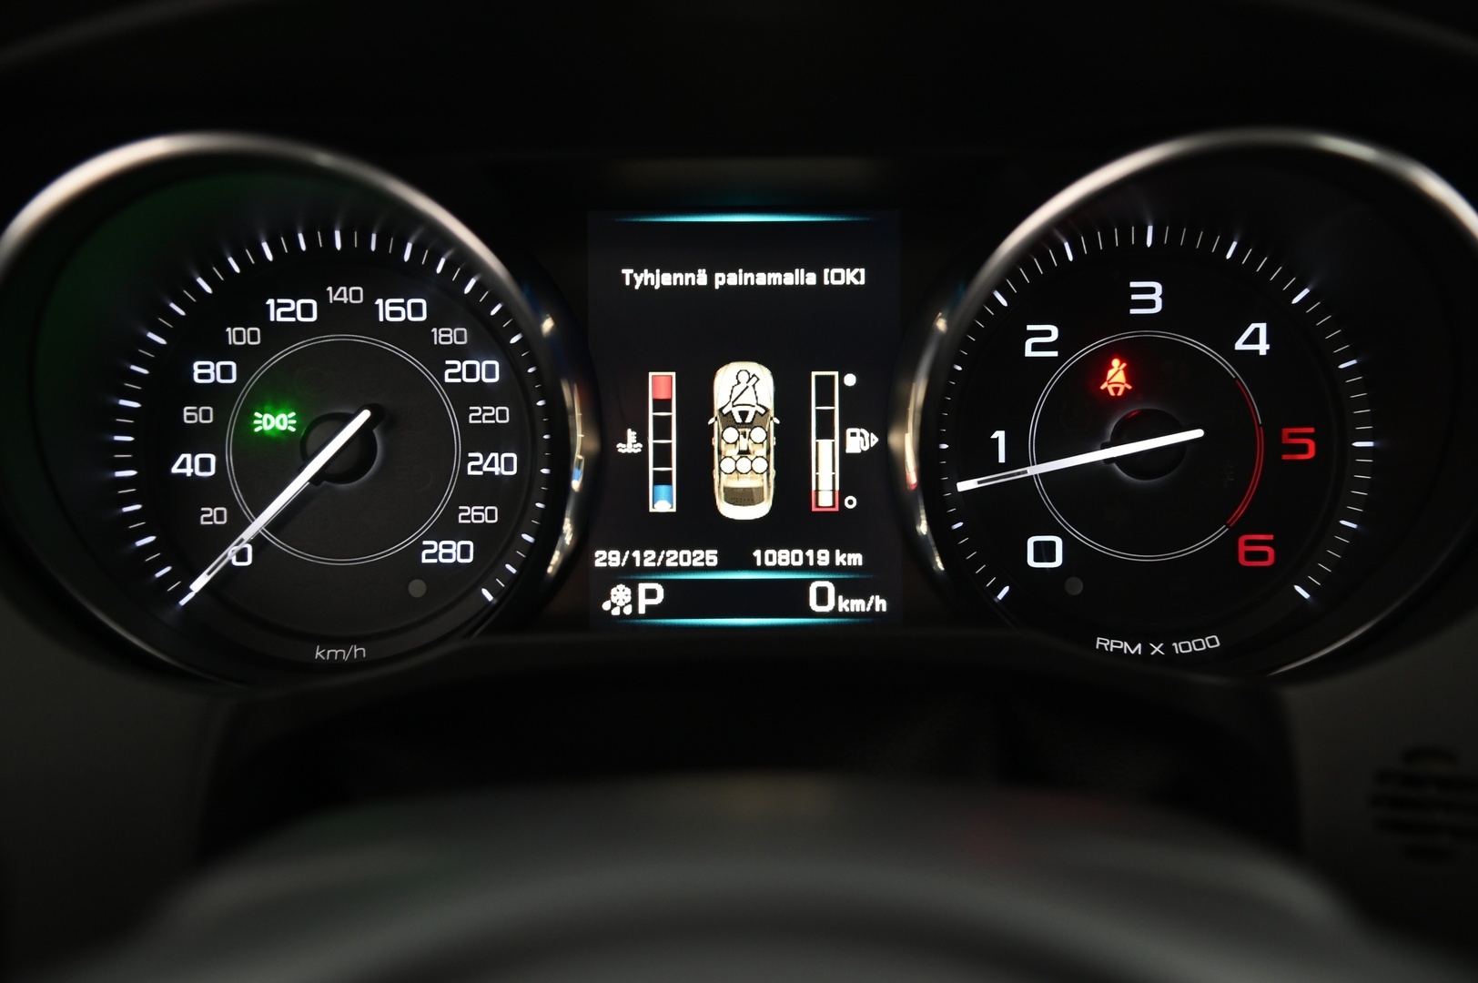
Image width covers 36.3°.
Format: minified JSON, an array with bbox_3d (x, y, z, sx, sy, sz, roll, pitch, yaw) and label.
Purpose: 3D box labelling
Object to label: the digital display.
[{"bbox_3d":[0.001,-0.017,0.552,0.076,0.102,0.013,0,1,0],"label":"digital display"}]

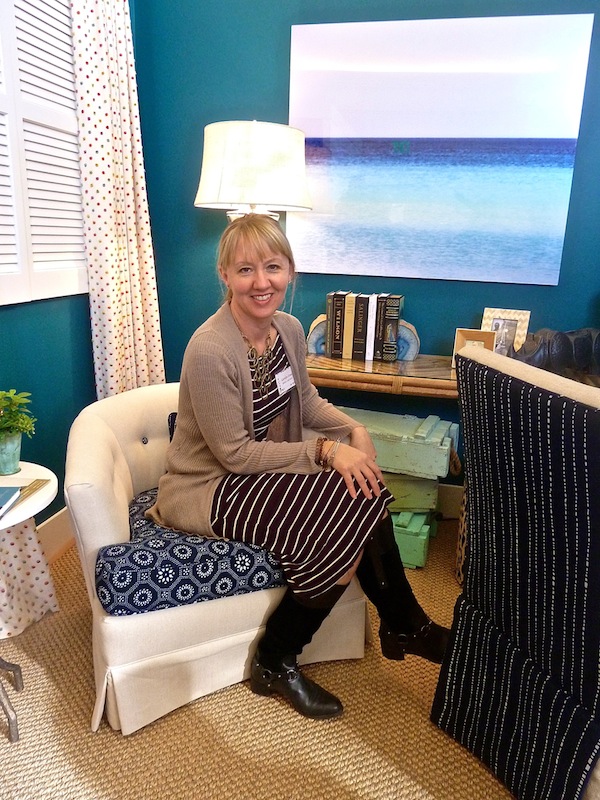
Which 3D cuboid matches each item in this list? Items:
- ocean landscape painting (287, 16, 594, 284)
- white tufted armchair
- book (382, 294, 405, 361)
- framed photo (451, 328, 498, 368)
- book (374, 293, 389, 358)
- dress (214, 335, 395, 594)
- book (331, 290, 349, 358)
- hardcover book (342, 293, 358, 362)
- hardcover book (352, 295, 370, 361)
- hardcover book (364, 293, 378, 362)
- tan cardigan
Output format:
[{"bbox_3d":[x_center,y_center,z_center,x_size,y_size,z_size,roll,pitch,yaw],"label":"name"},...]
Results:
[{"bbox_3d":[0.476,-0.928,2.207,1.067,0.910,0.030,6,16,12],"label":"ocean landscape painting"},{"bbox_3d":[-0.274,0.347,1.734,0.760,0.720,0.720,-5,17,-25],"label":"white tufted armchair"},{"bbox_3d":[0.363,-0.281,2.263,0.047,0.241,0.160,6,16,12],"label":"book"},{"bbox_3d":[0.648,-0.187,2.145,0.141,0.148,0.030,6,10,15],"label":"framed photo"},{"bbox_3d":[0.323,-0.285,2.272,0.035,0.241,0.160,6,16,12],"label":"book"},{"bbox_3d":[-0.039,0.141,1.483,0.560,0.700,0.420,15,20,39],"label":"dress"},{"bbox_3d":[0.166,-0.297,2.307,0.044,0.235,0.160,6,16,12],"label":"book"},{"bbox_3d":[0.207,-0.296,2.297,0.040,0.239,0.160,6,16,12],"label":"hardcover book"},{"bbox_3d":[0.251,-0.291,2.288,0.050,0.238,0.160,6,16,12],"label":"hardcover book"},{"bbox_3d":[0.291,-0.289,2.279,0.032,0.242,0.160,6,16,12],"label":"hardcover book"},{"bbox_3d":[-0.099,0.043,1.489,0.480,0.590,0.460,-9,19,-35],"label":"tan cardigan"}]

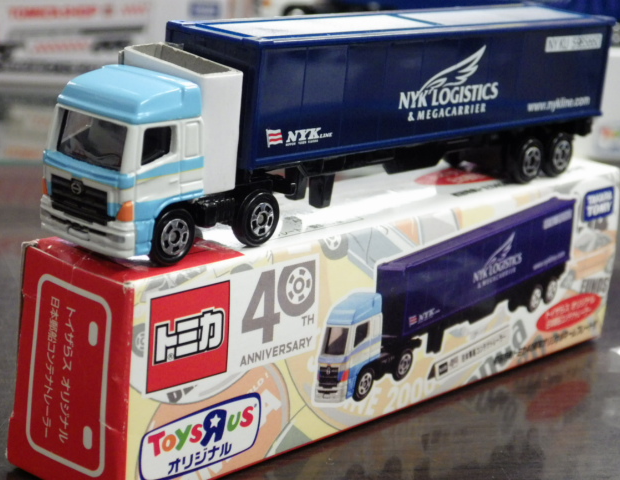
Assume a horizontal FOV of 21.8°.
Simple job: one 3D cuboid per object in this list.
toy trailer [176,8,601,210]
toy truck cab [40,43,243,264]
[{"bbox_3d":[0.024,-0.034,0.402,0.029,0.043,0.139,18,20,39],"label":"toy trailer"},{"bbox_3d":[-0.034,-0.018,0.332,0.029,0.039,0.030,18,20,40],"label":"toy truck cab"}]

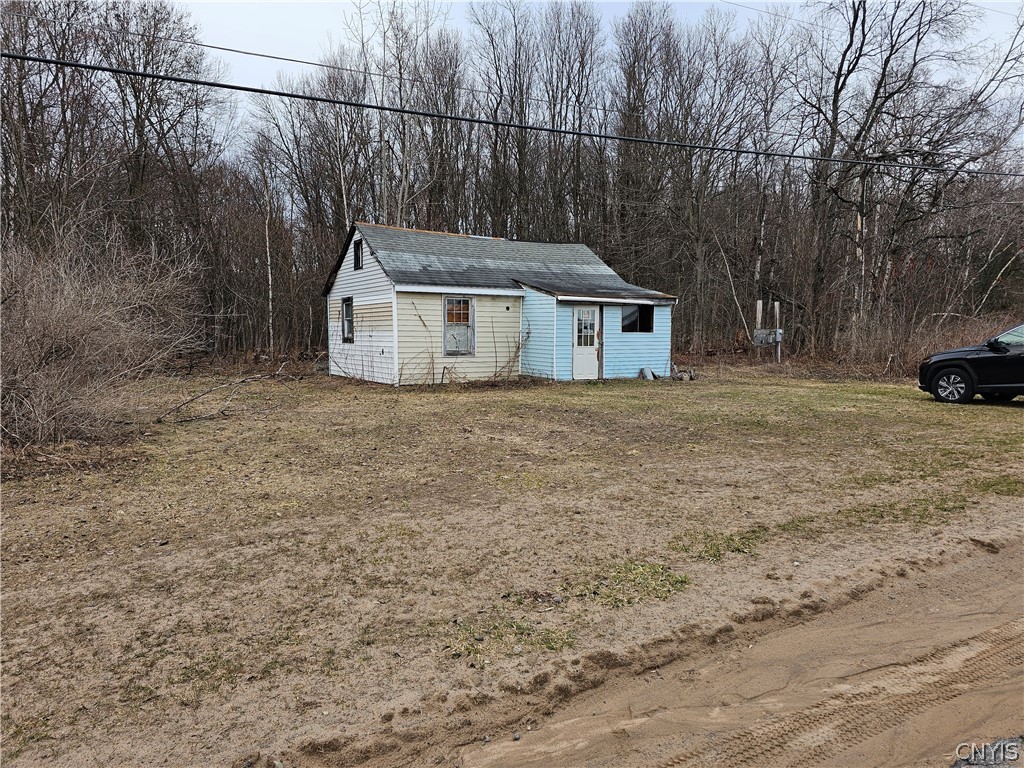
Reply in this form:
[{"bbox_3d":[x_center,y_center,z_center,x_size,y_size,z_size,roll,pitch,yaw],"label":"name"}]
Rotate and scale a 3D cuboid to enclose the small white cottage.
[{"bbox_3d":[-0.545,-2.347,20.093,7.960,4.260,7.140,-3,5,-33],"label":"small white cottage"}]

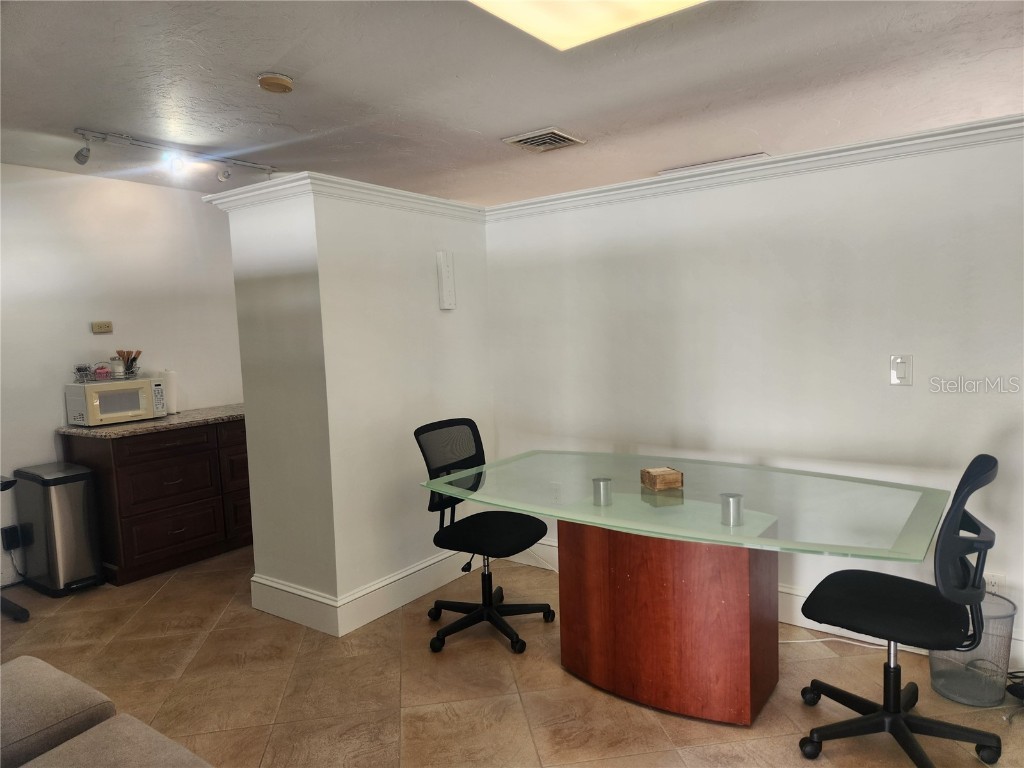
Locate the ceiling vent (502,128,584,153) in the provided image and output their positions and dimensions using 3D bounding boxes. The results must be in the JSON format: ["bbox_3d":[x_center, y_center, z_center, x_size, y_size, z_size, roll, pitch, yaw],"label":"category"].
[{"bbox_3d":[0.185,-1.358,3.805,0.357,0.018,0.364,1,6,37],"label":"ceiling vent"}]

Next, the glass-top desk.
[{"bbox_3d":[0.613,0.779,2.688,1.813,0.753,1.092,1,6,37],"label":"glass-top desk"}]

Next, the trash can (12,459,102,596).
[{"bbox_3d":[-2.634,0.828,3.953,0.476,0.679,0.266,1,6,37],"label":"trash can"}]

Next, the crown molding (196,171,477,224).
[{"bbox_3d":[-0.815,-0.917,3.652,0.833,0.092,1.273,1,6,37],"label":"crown molding"}]

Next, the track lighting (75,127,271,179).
[{"bbox_3d":[-1.829,-1.215,3.823,0.126,0.161,1.204,1,6,37],"label":"track lighting"}]

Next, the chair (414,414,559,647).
[{"bbox_3d":[-0.138,0.659,3.122,0.595,0.973,0.588,3,7,45],"label":"chair"}]

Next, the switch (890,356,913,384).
[{"bbox_3d":[1.572,-0.053,2.748,0.078,0.124,0.012,1,6,37],"label":"switch"}]

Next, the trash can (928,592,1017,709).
[{"bbox_3d":[1.674,0.964,2.495,0.280,0.339,0.280,1,6,37],"label":"trash can"}]

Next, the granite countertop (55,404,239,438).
[{"bbox_3d":[-2.081,0.220,4.542,0.686,0.036,1.484,1,6,37],"label":"granite countertop"}]

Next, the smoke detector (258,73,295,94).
[{"bbox_3d":[-1.000,-1.275,2.889,0.140,0.036,0.140,-2,4,0],"label":"smoke detector"}]

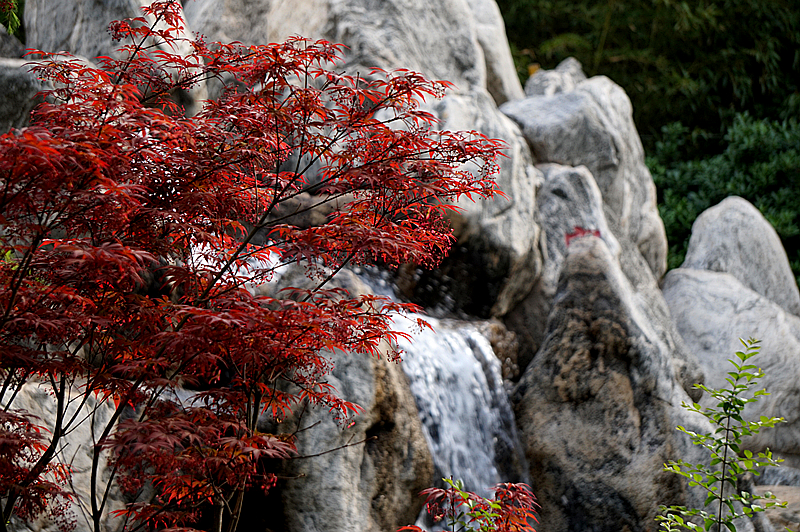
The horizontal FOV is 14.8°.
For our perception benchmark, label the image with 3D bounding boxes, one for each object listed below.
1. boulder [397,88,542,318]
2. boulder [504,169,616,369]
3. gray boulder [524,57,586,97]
[{"bbox_3d":[0.275,-0.251,12.400,0.590,0.900,0.580,0,2,0],"label":"boulder"},{"bbox_3d":[0.638,-0.002,12.200,0.460,0.800,0.460,0,2,0],"label":"boulder"},{"bbox_3d":[0.665,-0.793,13.200,0.270,0.200,0.240,0,2,0],"label":"gray boulder"}]

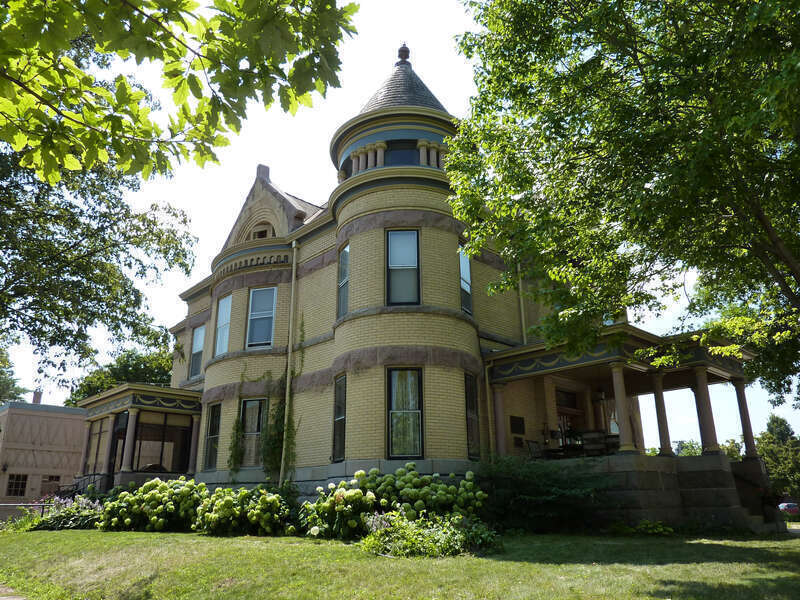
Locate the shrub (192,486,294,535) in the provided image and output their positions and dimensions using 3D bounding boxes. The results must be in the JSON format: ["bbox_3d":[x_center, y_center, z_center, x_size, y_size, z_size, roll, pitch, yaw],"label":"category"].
[{"bbox_3d":[-3.683,5.095,13.950,1.500,1.070,1.750,17,-26,-41],"label":"shrub"}]

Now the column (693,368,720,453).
[{"bbox_3d":[7.001,2.468,13.209,0.340,2.000,0.340,17,-26,-41],"label":"column"}]

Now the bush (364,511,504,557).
[{"bbox_3d":[0.515,4.109,10.205,2.350,0.720,1.500,-1,-19,2],"label":"bush"}]

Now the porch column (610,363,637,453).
[{"bbox_3d":[5.018,2.387,12.931,0.340,2.000,0.340,17,-26,-41],"label":"porch column"}]

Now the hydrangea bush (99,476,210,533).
[{"bbox_3d":[-6.761,5.592,15.831,1.900,1.360,2.300,17,-26,-41],"label":"hydrangea bush"}]

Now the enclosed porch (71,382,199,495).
[{"bbox_3d":[-9.475,5.656,20.457,2.800,4.200,5.400,17,-26,-41],"label":"enclosed porch"}]

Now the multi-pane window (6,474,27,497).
[{"bbox_3d":[-20.837,10.082,31.402,0.900,1.100,0.140,17,-26,-41],"label":"multi-pane window"}]

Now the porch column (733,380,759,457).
[{"bbox_3d":[8.824,3.008,14.770,0.340,2.000,0.340,17,-26,-41],"label":"porch column"}]

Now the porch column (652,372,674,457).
[{"bbox_3d":[6.316,2.736,13.931,0.340,2.000,0.340,17,-26,-41],"label":"porch column"}]

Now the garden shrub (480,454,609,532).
[{"bbox_3d":[3.041,4.247,12.697,1.600,1.500,2.300,17,-26,-41],"label":"garden shrub"}]

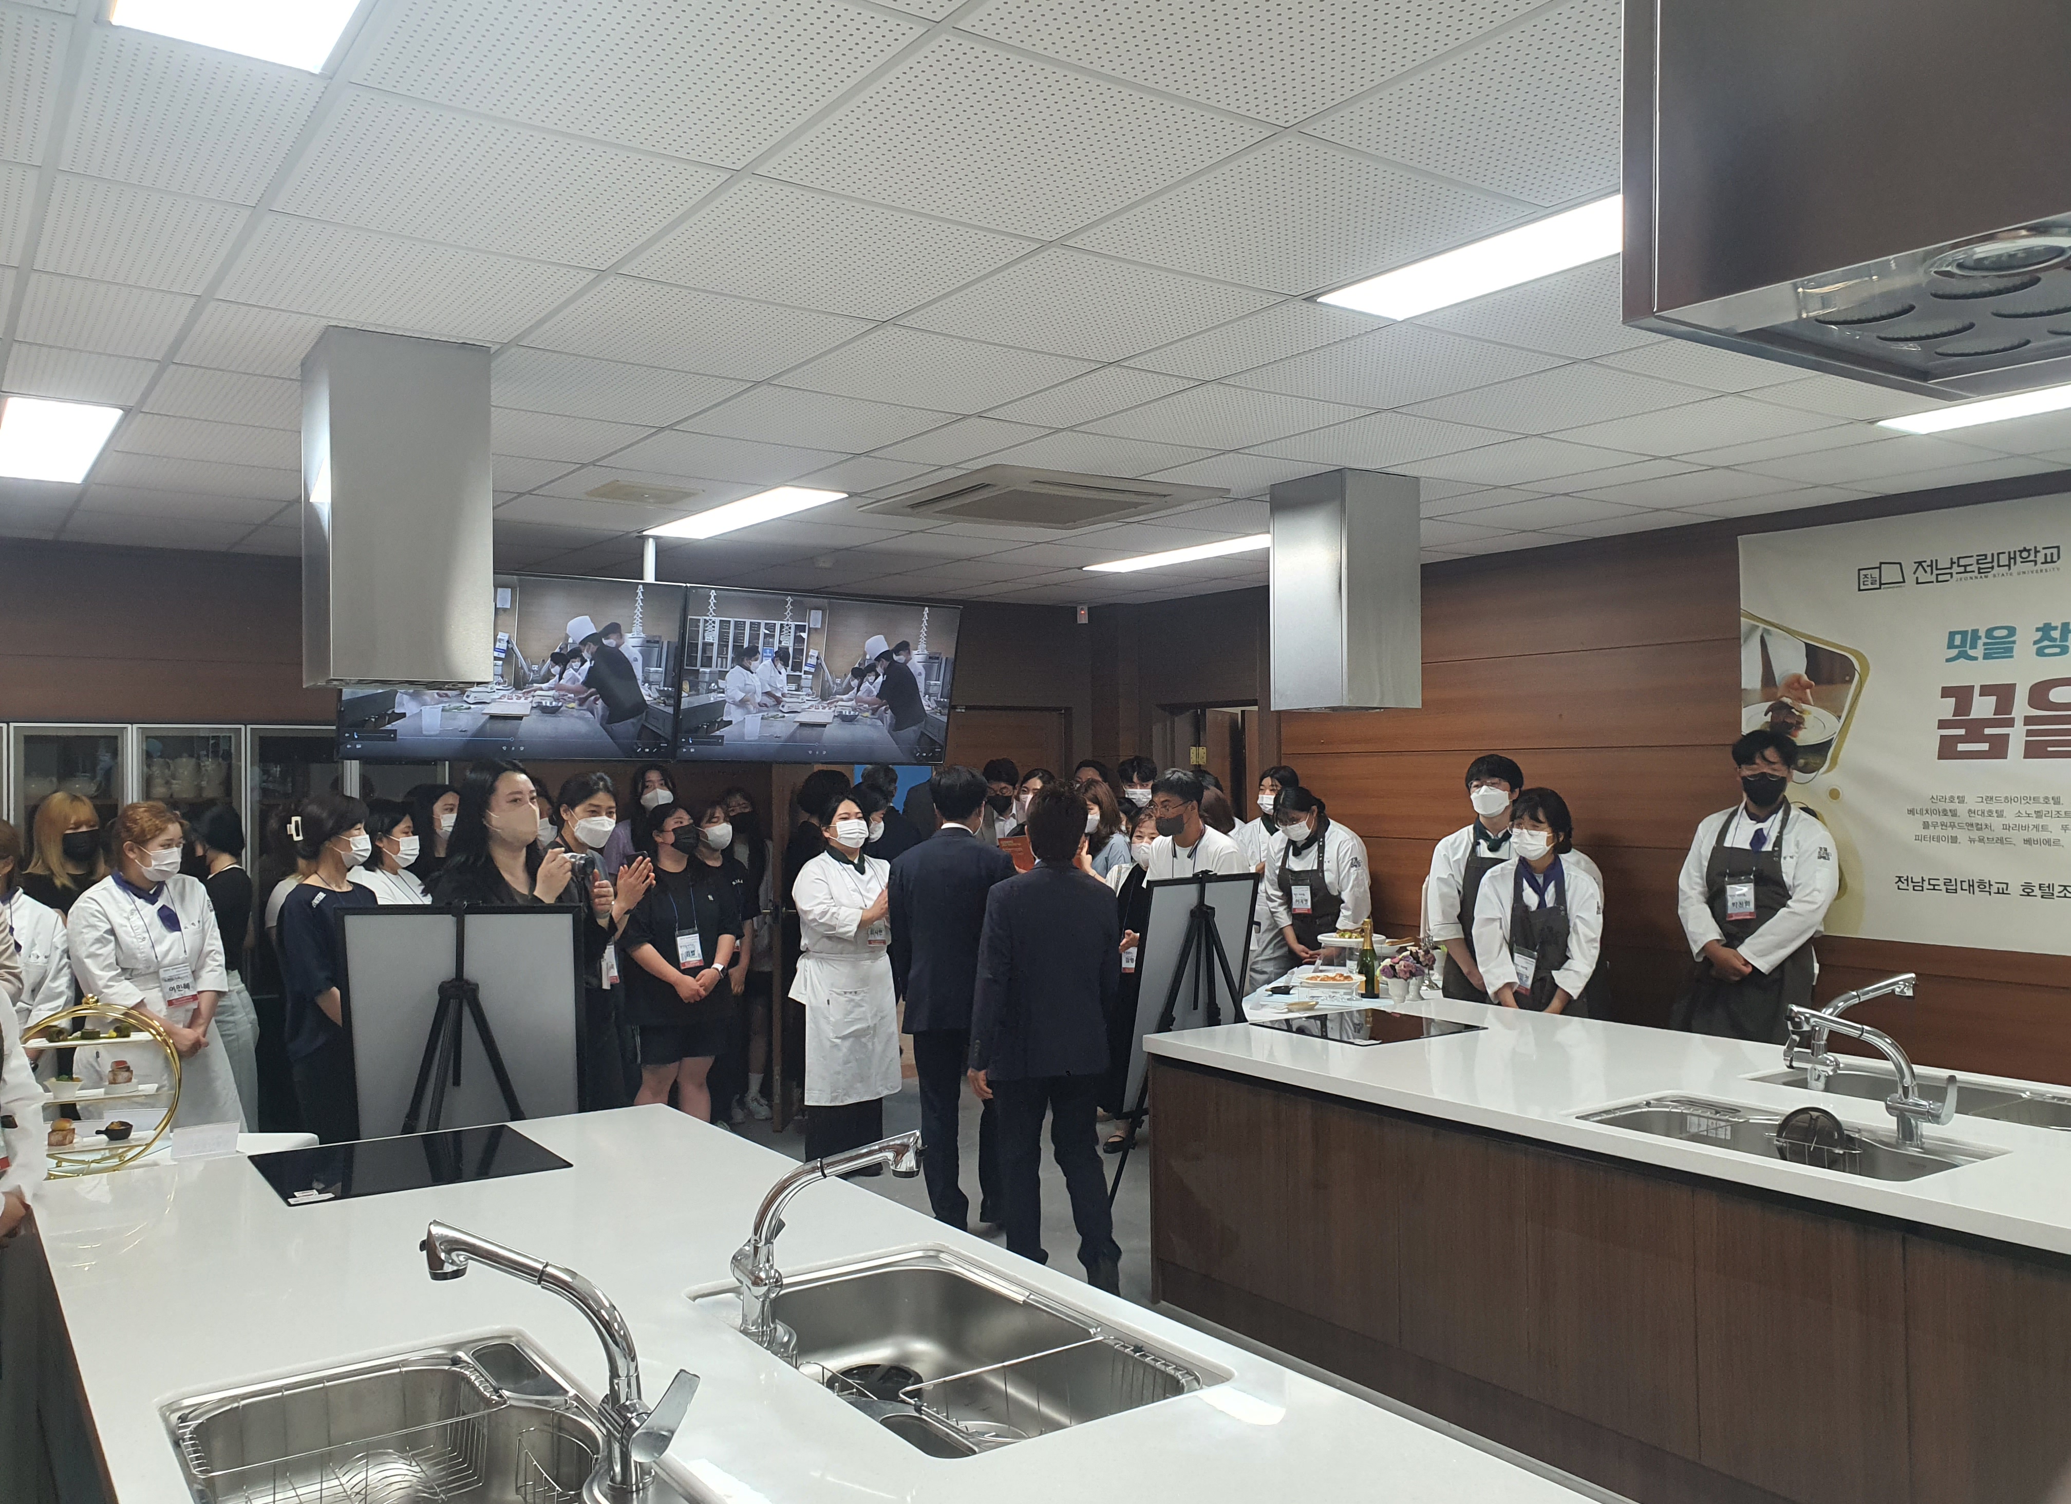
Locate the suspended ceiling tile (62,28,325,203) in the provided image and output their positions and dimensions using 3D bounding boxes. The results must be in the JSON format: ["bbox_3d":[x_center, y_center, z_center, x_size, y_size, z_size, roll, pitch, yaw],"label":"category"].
[{"bbox_3d":[-1.242,-0.914,2.264,0.300,0.020,0.590,0,-1,-36],"label":"suspended ceiling tile"}]

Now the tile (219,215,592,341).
[{"bbox_3d":[-1.220,-0.908,3.009,0.595,0.018,0.595,0,-1,-35],"label":"tile"}]

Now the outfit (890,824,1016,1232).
[{"bbox_3d":[-0.301,1.006,5.740,0.480,1.480,0.310,-1,-1,12],"label":"outfit"}]

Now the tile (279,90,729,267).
[{"bbox_3d":[-0.871,-0.908,2.494,0.590,0.020,0.590,0,-1,-35],"label":"tile"}]

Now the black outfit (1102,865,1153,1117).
[{"bbox_3d":[0.429,1.077,7.050,0.430,1.160,0.320,-1,-1,45],"label":"black outfit"}]

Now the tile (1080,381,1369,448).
[{"bbox_3d":[0.520,-0.917,4.270,0.600,0.020,0.600,0,0,-36],"label":"tile"}]

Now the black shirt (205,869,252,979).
[{"bbox_3d":[-2.962,0.608,5.600,0.250,0.440,0.400,-1,-1,30],"label":"black shirt"}]

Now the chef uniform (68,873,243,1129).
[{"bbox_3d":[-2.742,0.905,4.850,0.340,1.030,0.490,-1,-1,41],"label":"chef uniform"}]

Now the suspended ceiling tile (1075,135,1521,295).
[{"bbox_3d":[0.448,-0.920,2.694,0.590,0.020,0.590,0,-1,-35],"label":"suspended ceiling tile"}]

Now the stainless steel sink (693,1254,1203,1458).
[{"bbox_3d":[-0.152,1.017,2.457,0.500,0.200,0.800,0,-1,-36],"label":"stainless steel sink"}]

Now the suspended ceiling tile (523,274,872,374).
[{"bbox_3d":[-0.737,-0.908,3.364,0.590,0.020,0.590,0,-1,-36],"label":"suspended ceiling tile"}]

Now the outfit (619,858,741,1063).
[{"bbox_3d":[-1.507,0.886,6.600,0.490,0.870,0.320,0,-1,-27],"label":"outfit"}]

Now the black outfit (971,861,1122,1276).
[{"bbox_3d":[0.037,1.036,5.150,0.480,1.340,0.340,-1,0,-7],"label":"black outfit"}]

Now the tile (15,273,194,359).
[{"bbox_3d":[-1.923,-0.897,3.202,0.290,0.020,0.590,0,-1,-35],"label":"tile"}]

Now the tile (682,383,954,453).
[{"bbox_3d":[-0.593,-0.901,4.205,0.590,0.020,0.590,0,-1,-36],"label":"tile"}]

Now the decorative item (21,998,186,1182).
[{"bbox_3d":[-2.115,0.736,3.475,0.370,0.390,0.150,0,-1,-35],"label":"decorative item"}]

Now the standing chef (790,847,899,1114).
[{"bbox_3d":[-0.810,1.000,6.680,0.480,1.620,0.360,0,-1,-41],"label":"standing chef"}]

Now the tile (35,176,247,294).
[{"bbox_3d":[-1.585,-0.907,2.757,0.300,0.020,0.600,0,0,-36],"label":"tile"}]

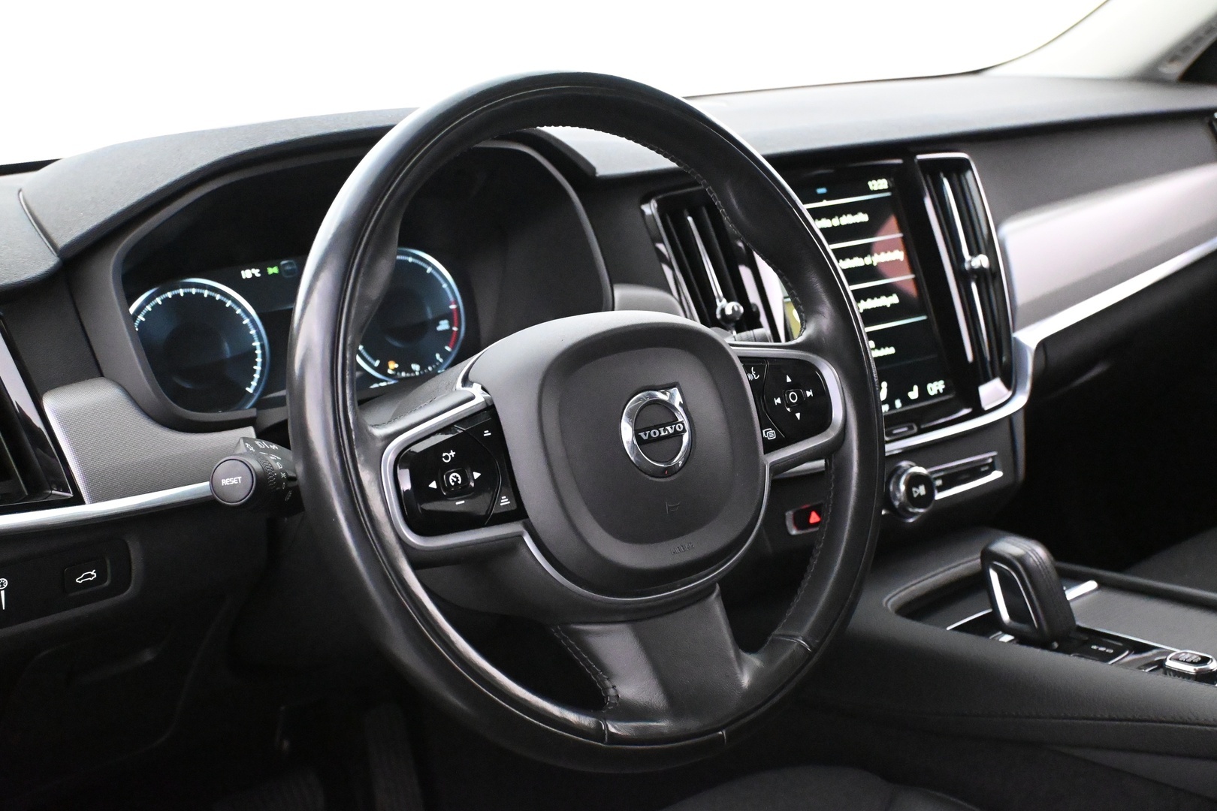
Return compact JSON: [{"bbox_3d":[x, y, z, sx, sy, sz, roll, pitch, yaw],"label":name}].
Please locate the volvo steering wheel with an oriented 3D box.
[{"bbox_3d":[0.001,0.005,0.749,0.376,0.376,0.085,-13,-2,-36],"label":"volvo steering wheel"}]

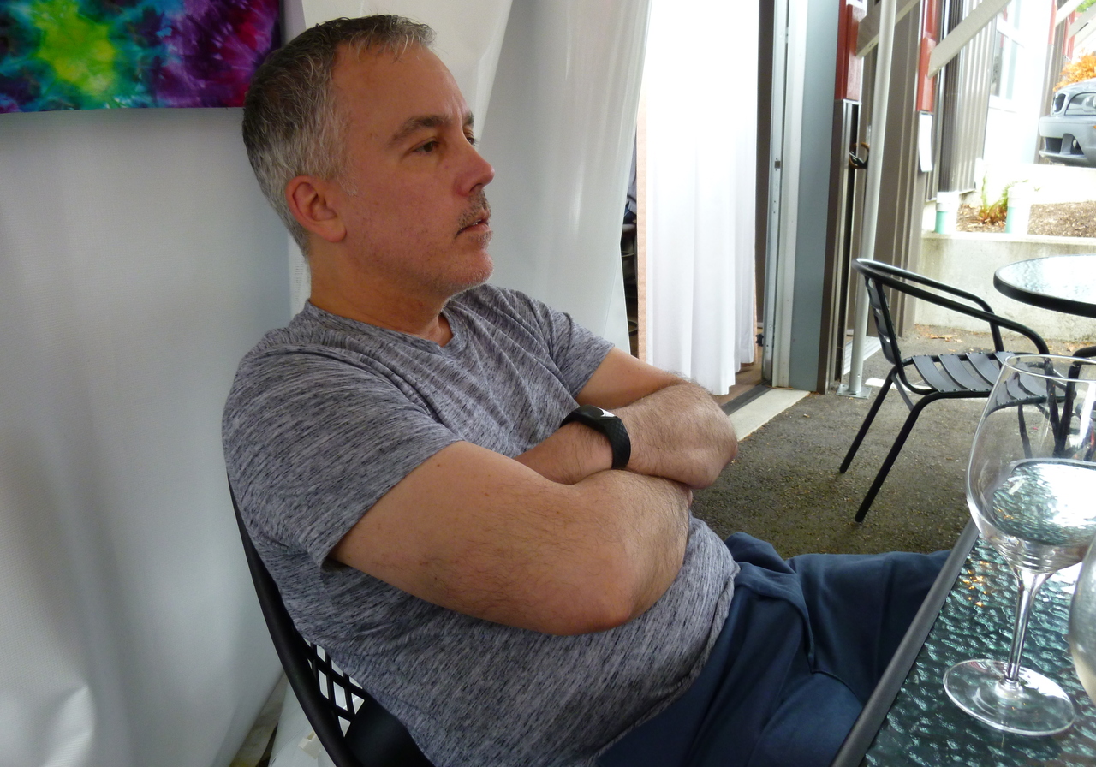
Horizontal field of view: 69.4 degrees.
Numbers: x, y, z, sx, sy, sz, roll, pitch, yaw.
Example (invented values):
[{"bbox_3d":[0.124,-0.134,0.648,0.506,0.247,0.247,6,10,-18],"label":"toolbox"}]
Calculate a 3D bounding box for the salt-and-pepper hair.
[{"bbox_3d":[-0.175,-0.220,0.720,0.200,0.205,0.170,0,15,26],"label":"salt-and-pepper hair"}]

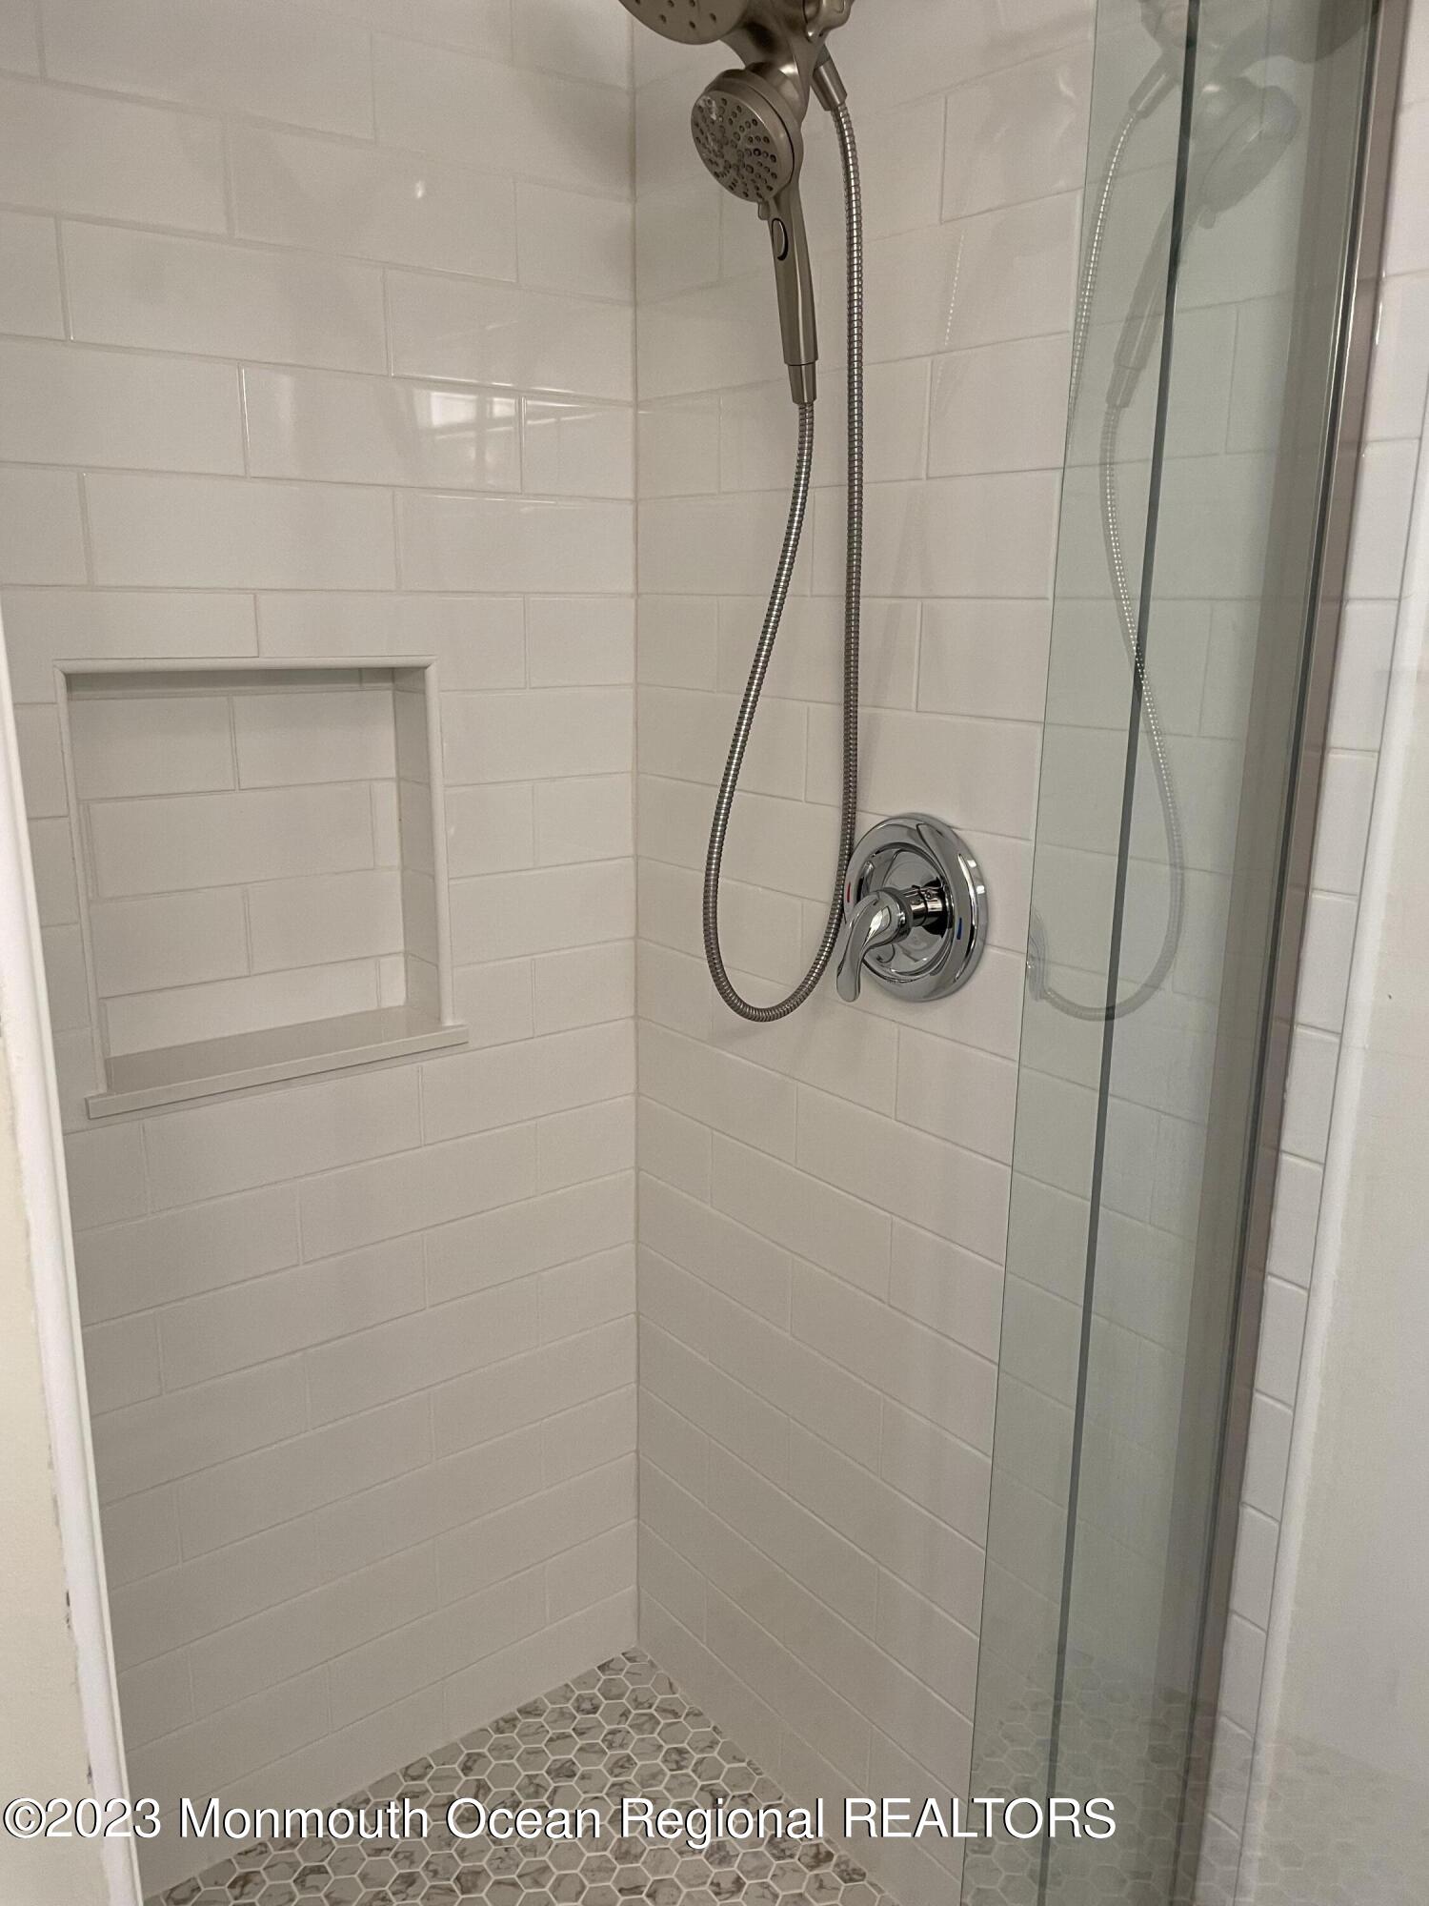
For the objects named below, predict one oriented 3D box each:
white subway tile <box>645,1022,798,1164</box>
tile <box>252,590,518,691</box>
[{"bbox_3d":[0.001,0.159,1.686,0.010,0.101,0.299,-11,18,-37],"label":"white subway tile"},{"bbox_3d":[-0.333,-0.330,1.512,0.303,0.102,0.009,-10,18,-37],"label":"tile"}]

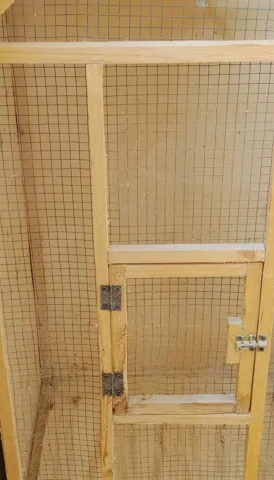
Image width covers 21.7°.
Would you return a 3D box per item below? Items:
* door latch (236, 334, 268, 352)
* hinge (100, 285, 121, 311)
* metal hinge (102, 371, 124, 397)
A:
[{"bbox_3d":[0.173,0.156,1.075,0.047,0.029,0.013,-1,28,-1],"label":"door latch"},{"bbox_3d":[-0.037,0.085,1.038,0.030,0.044,0.006,-1,28,-1],"label":"hinge"},{"bbox_3d":[-0.037,0.226,1.114,0.032,0.045,0.006,-1,28,-1],"label":"metal hinge"}]

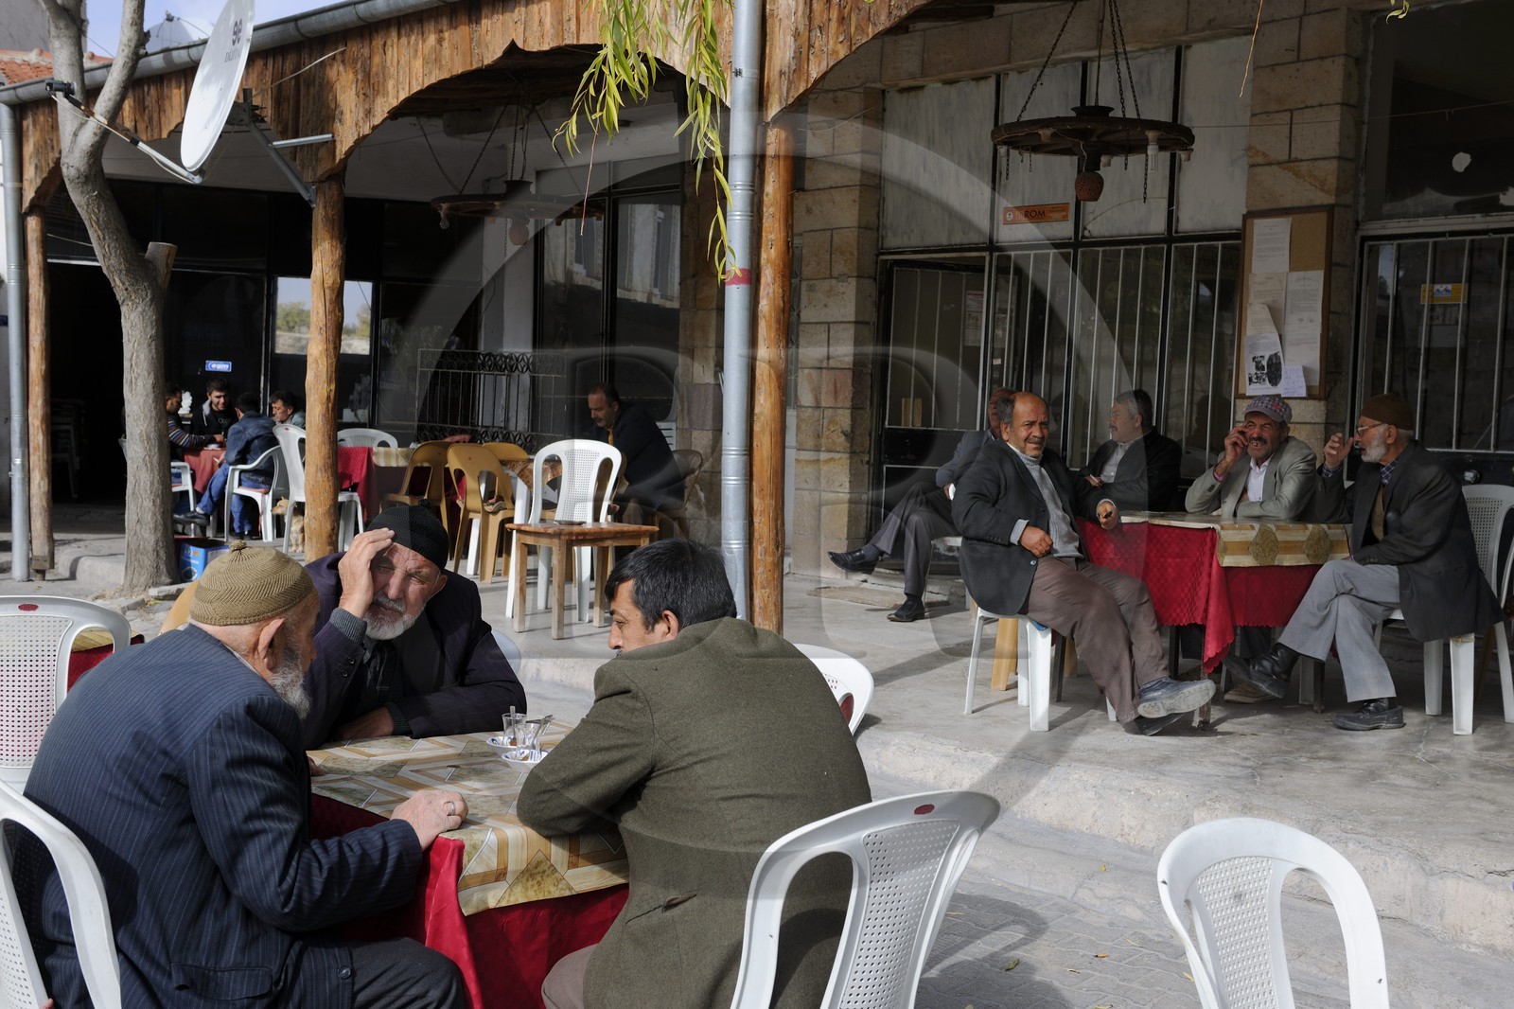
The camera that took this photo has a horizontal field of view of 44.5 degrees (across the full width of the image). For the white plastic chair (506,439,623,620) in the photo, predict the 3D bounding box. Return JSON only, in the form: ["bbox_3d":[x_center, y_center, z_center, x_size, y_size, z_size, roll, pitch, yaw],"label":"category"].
[{"bbox_3d":[-0.987,0.127,9.591,0.480,0.890,0.550,3,5,22],"label":"white plastic chair"}]

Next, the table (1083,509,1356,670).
[{"bbox_3d":[1.728,0.421,7.253,0.800,0.760,0.800,-2,6,-37],"label":"table"}]

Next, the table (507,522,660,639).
[{"bbox_3d":[-0.871,0.375,9.191,0.600,0.500,0.430,-1,4,-38],"label":"table"}]

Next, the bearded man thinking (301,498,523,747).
[{"bbox_3d":[-0.737,0.588,3.884,0.560,1.200,0.780,0,4,-22],"label":"bearded man thinking"}]

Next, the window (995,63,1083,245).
[{"bbox_3d":[1.510,-1.882,10.032,0.050,0.940,0.635,-3,6,-39],"label":"window"}]

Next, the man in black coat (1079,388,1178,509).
[{"bbox_3d":[1.619,0.090,8.381,0.780,1.240,0.560,-3,6,-38],"label":"man in black coat"}]

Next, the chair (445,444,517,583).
[{"bbox_3d":[-1.591,0.043,11.039,0.520,0.810,0.460,-3,6,-38],"label":"chair"}]

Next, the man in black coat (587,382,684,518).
[{"bbox_3d":[-0.797,-0.117,11.415,0.760,1.220,0.560,0,4,-23],"label":"man in black coat"}]

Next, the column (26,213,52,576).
[{"bbox_3d":[-5.122,-0.772,13.185,0.145,2.582,0.145,-3,5,-41],"label":"column"}]

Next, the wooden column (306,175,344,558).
[{"bbox_3d":[-2.430,-0.665,10.382,0.180,2.325,0.180,-1,5,-41],"label":"wooden column"}]

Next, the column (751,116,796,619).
[{"bbox_3d":[0.044,-0.338,7.143,0.140,2.220,0.140,2,3,0],"label":"column"}]

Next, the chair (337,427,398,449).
[{"bbox_3d":[-2.569,-0.089,12.184,0.470,0.860,0.540,2,5,11],"label":"chair"}]

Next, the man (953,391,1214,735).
[{"bbox_3d":[1.197,0.198,6.915,0.620,1.240,0.920,-3,6,-43],"label":"man"}]

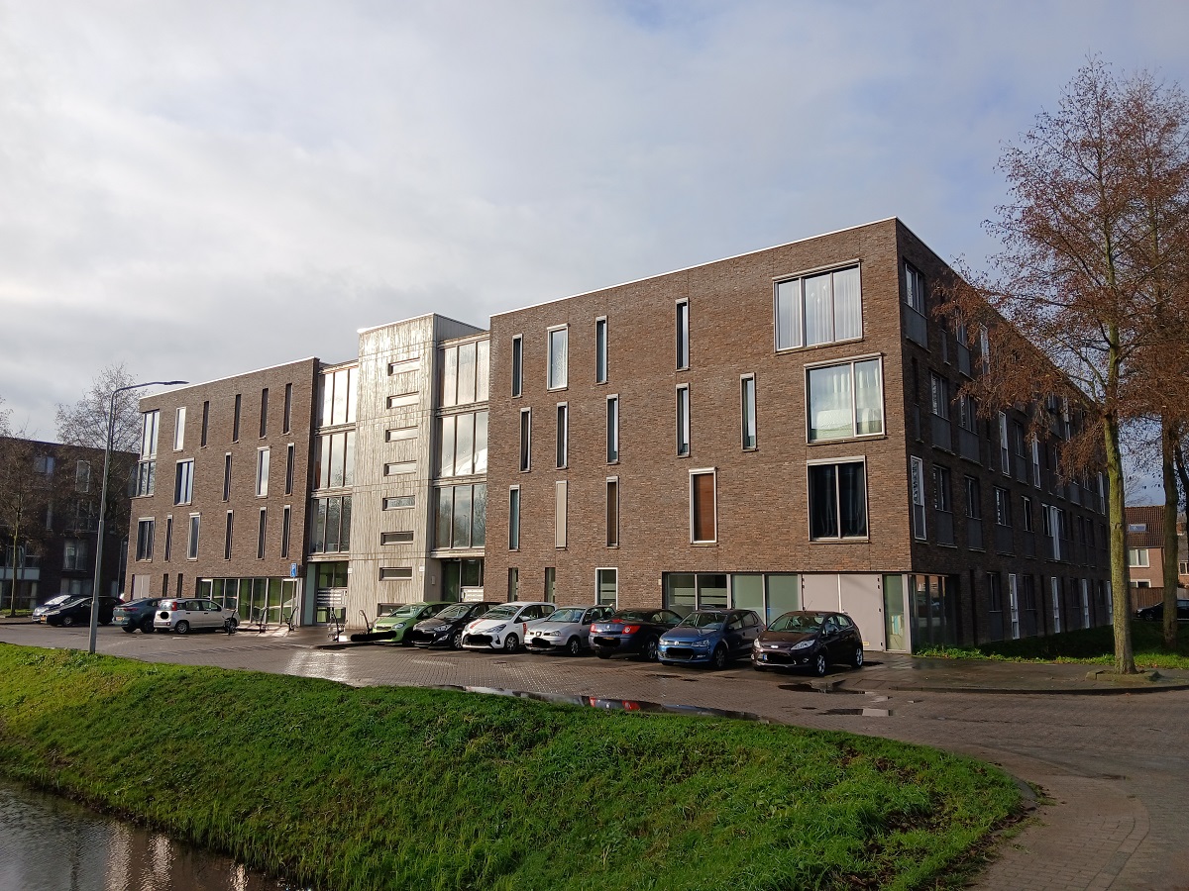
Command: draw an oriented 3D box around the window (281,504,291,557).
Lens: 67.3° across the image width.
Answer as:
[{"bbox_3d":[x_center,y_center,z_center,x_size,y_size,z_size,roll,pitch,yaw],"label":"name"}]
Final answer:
[{"bbox_3d":[-14.686,4.142,42.520,0.560,2.520,0.140,-6,-11,37],"label":"window"}]

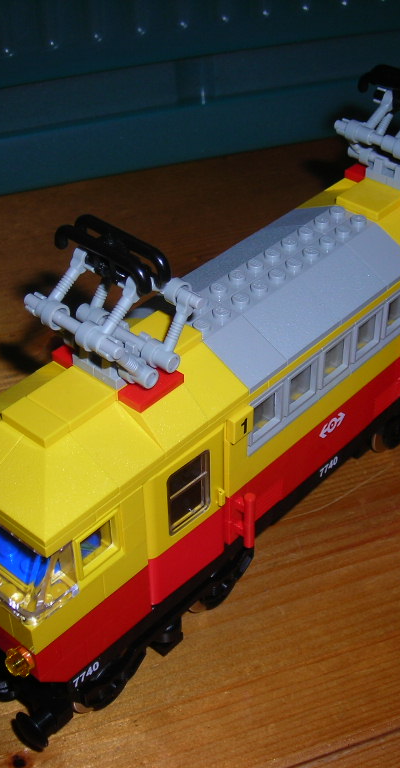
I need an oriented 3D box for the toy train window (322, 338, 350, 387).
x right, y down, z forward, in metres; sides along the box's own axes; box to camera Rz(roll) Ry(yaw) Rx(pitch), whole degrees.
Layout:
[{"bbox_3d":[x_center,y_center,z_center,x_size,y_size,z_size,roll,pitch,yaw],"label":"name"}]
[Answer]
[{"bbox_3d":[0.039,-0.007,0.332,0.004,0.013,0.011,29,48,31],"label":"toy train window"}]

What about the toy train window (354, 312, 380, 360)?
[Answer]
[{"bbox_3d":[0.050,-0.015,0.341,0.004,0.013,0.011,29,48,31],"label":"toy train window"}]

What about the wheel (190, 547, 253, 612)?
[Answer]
[{"bbox_3d":[0.007,0.061,0.342,0.008,0.018,0.019,29,48,31],"label":"wheel"}]

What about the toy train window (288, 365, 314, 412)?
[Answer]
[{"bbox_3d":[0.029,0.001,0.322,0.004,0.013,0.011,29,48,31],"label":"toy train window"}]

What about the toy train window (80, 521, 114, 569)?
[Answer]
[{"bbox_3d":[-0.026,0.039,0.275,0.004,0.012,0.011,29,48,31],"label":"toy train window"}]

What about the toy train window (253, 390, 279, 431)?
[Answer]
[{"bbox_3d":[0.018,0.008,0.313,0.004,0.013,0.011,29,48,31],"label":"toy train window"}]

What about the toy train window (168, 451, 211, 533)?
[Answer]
[{"bbox_3d":[-0.003,0.028,0.294,0.003,0.020,0.016,29,48,31],"label":"toy train window"}]

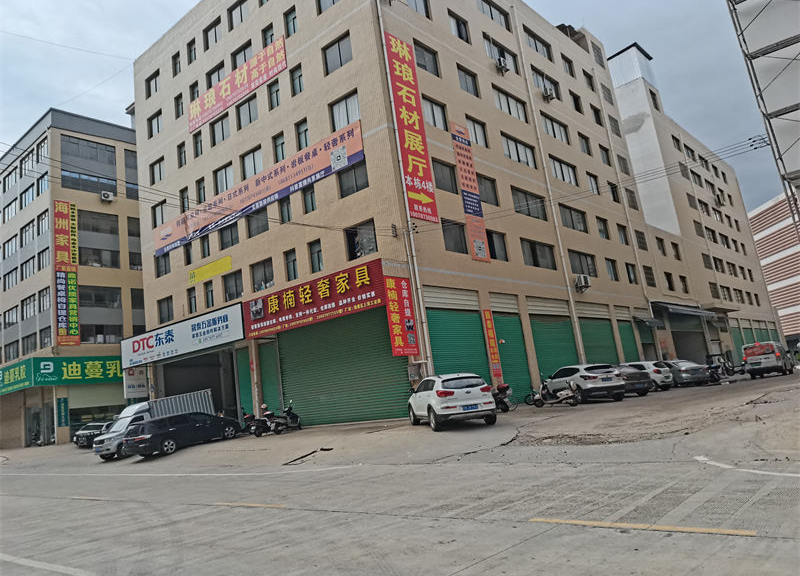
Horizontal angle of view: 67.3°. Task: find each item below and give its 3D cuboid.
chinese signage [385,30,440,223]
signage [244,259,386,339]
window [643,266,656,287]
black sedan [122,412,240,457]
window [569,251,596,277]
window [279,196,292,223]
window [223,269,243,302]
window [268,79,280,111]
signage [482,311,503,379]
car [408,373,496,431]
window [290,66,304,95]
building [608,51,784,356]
[{"bbox_3d":[0.585,-7.247,26.990,0.120,8.736,2.059,-15,-13,38],"label":"chinese signage"},{"bbox_3d":[-4.398,0.718,28.436,9.799,2.024,0.250,-17,-14,38],"label":"signage"},{"bbox_3d":[19.798,-0.912,47.598,0.150,1.580,2.072,-17,-15,39],"label":"window"},{"bbox_3d":[-9.137,6.190,25.843,1.800,1.560,4.750,-17,-12,37],"label":"black sedan"},{"bbox_3d":[11.457,-1.497,37.767,0.200,1.500,3.750,-17,-14,39],"label":"window"},{"bbox_3d":[-5.604,-3.960,29.861,0.857,1.463,0.200,-15,-13,38],"label":"window"},{"bbox_3d":[-8.770,-0.089,31.975,1.650,1.420,0.200,-16,-14,37],"label":"window"},{"bbox_3d":[-6.369,-9.902,30.910,0.909,1.463,0.200,-15,-13,38],"label":"window"},{"bbox_3d":[4.340,2.565,27.825,0.060,3.150,0.650,-17,-14,39],"label":"signage"},{"bbox_3d":[1.520,3.470,18.950,1.855,1.640,4.440,-5,-9,-13],"label":"car"},{"bbox_3d":[-5.032,-10.230,29.800,0.850,1.500,0.200,-16,-14,37],"label":"window"},{"bbox_3d":[31.887,-4.713,76.185,17.000,32.357,36.309,-17,-14,40],"label":"building"}]

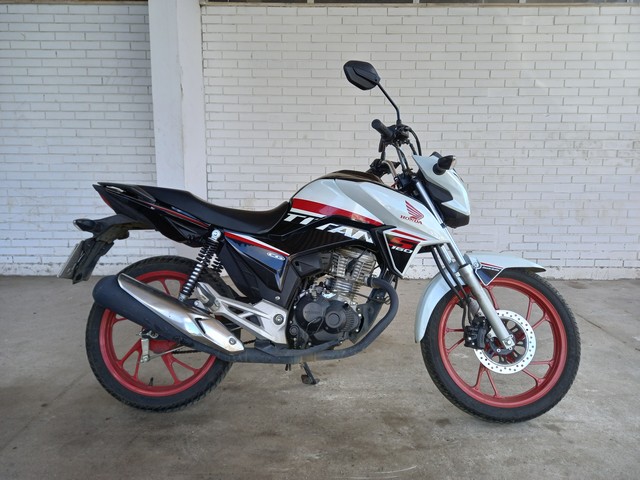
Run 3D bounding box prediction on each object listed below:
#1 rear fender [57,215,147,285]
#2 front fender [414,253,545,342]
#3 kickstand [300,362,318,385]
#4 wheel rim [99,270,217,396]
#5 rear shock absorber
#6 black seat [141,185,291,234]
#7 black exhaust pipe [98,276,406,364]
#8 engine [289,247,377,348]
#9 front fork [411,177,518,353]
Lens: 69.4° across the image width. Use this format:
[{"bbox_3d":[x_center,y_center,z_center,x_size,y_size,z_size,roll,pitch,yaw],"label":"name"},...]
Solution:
[{"bbox_3d":[-0.844,0.039,1.897,0.350,0.280,0.220,1,-7,3],"label":"rear fender"},{"bbox_3d":[0.621,0.219,1.797,0.520,0.350,0.150,1,-9,0],"label":"front fender"},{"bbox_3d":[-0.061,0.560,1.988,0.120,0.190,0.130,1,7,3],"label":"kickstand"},{"bbox_3d":[-0.626,0.368,1.845,0.486,0.486,0.095,1,-7,3],"label":"wheel rim"},{"bbox_3d":[-0.453,0.104,1.752,0.062,0.320,0.062,26,-5,6],"label":"rear shock absorber"},{"bbox_3d":[-0.426,-0.118,1.893,0.640,0.210,0.270,1,-7,3],"label":"black seat"},{"bbox_3d":[-0.255,0.298,1.692,1.100,0.320,0.250,1,-7,3],"label":"black exhaust pipe"},{"bbox_3d":[0.046,0.236,1.824,0.370,0.420,0.310,1,-7,3],"label":"engine"},{"bbox_3d":[0.536,0.099,1.815,0.110,0.720,0.210,-28,-7,-4],"label":"front fork"}]

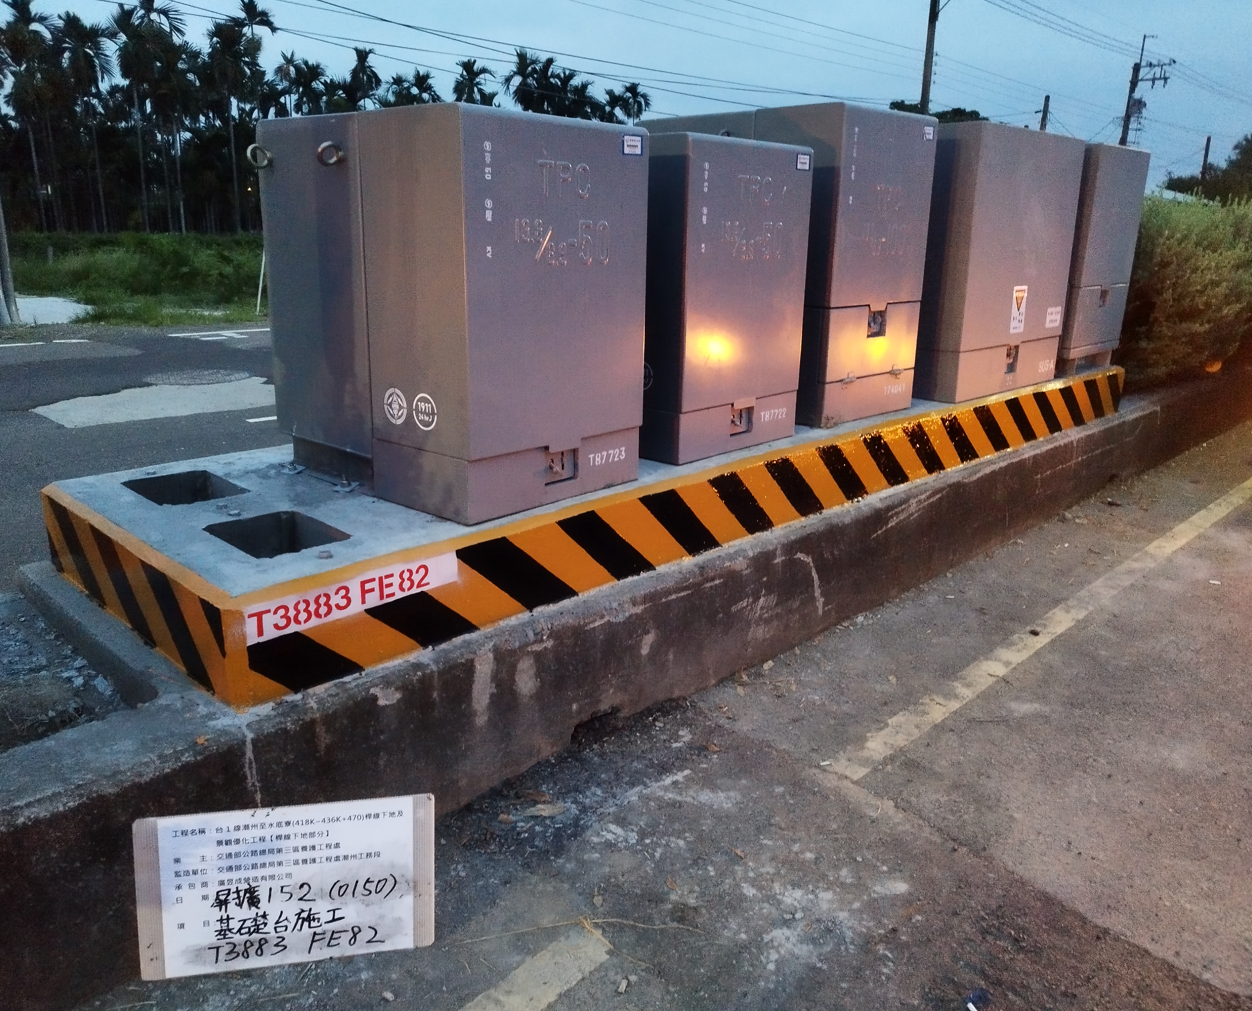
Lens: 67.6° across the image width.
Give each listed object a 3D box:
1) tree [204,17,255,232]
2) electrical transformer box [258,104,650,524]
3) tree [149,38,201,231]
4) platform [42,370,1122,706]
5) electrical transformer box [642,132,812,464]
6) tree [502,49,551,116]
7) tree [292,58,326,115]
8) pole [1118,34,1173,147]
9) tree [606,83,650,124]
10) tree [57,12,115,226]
[{"bbox_3d":[-15.357,-14.548,37.241,2.000,8.708,2.000,1,17,0],"label":"tree"},{"bbox_3d":[-0.570,-0.646,3.064,1.053,1.120,0.711,16,22,41],"label":"electrical transformer box"},{"bbox_3d":[-18.184,-14.796,38.673,2.100,8.231,2.100,1,17,0],"label":"tree"},{"bbox_3d":[0.772,-0.382,4.880,1.420,0.293,6.343,16,22,42],"label":"platform"},{"bbox_3d":[0.099,-0.900,3.981,1.040,1.183,0.780,16,22,41],"label":"electrical transformer box"},{"bbox_3d":[-5.758,-20.322,54.184,2.900,11.207,2.900,16,22,42],"label":"tree"},{"bbox_3d":[-15.736,-17.721,47.289,1.900,9.044,1.900,1,17,0],"label":"tree"},{"bbox_3d":[24.360,-16.887,45.098,2.000,10.708,0.500,16,22,42],"label":"pole"},{"bbox_3d":[0.293,-23.016,64.121,2.800,11.029,2.800,16,22,42],"label":"tree"},{"bbox_3d":[-20.585,-14.529,36.741,2.200,8.706,2.200,1,17,0],"label":"tree"}]

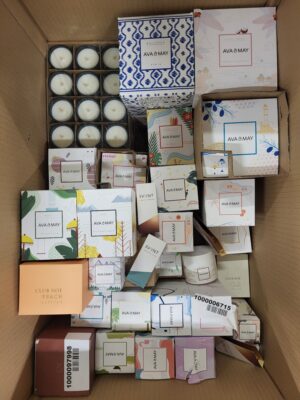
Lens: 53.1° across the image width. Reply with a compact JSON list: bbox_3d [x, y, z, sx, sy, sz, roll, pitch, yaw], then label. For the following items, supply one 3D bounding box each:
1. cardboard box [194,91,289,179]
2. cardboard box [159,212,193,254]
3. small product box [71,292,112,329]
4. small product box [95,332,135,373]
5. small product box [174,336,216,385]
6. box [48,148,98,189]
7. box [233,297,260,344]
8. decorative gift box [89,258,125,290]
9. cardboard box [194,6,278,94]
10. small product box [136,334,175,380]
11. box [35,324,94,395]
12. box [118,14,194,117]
[{"bbox_3d":[0.143,-0.099,0.517,0.129,0.140,0.129,-2,90,1],"label":"cardboard box"},{"bbox_3d":[0.041,0.052,0.528,0.064,0.072,0.065,0,90,1],"label":"cardboard box"},{"bbox_3d":[-0.095,0.176,0.525,0.066,0.066,0.067,1,90,1],"label":"small product box"},{"bbox_3d":[-0.058,0.259,0.536,0.065,0.066,0.066,0,90,1],"label":"small product box"},{"bbox_3d":[0.075,0.261,0.526,0.065,0.073,0.065,0,90,1],"label":"small product box"},{"bbox_3d":[-0.131,-0.048,0.560,0.081,0.092,0.081,-1,90,1],"label":"box"},{"bbox_3d":[0.175,0.232,0.580,0.042,0.100,0.042,0,90,1],"label":"box"},{"bbox_3d":[-0.071,0.118,0.511,0.051,0.062,0.051,0,90,1],"label":"decorative gift box"},{"bbox_3d":[0.126,-0.217,0.504,0.119,0.137,0.121,-1,90,1],"label":"cardboard box"},{"bbox_3d":[0.009,0.265,0.531,0.066,0.066,0.068,0,90,1],"label":"small product box"},{"bbox_3d":[-0.132,0.254,0.499,0.083,0.088,0.088,0,90,1],"label":"box"},{"bbox_3d":[0.013,-0.231,0.539,0.119,0.130,0.119,-3,90,3],"label":"box"}]

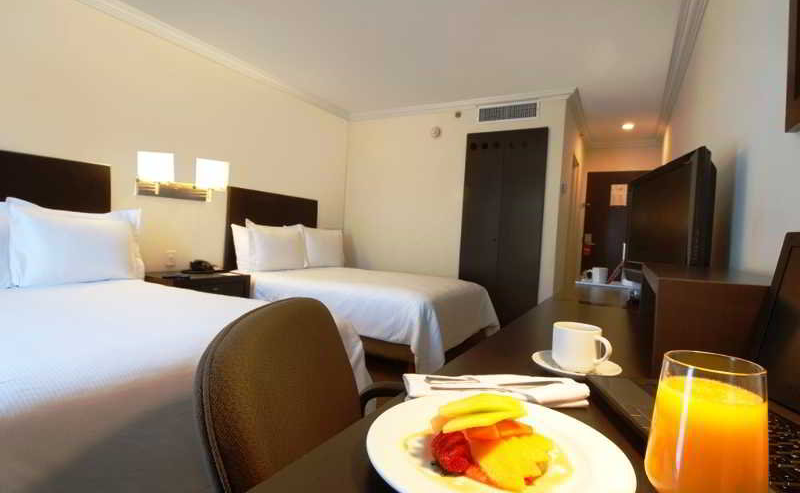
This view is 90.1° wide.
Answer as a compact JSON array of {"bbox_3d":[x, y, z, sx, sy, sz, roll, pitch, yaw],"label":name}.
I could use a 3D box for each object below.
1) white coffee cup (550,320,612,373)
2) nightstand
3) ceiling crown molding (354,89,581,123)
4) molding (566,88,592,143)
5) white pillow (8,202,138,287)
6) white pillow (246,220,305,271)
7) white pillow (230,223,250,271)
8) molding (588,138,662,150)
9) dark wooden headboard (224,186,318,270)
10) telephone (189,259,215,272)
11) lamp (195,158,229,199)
[{"bbox_3d":[0.316,0.177,0.697,0.097,0.073,0.079,4,2,22],"label":"white coffee cup"},{"bbox_3d":[-1.663,0.508,3.190,0.490,0.580,0.680,4,2,30],"label":"nightstand"},{"bbox_3d":[0.531,-1.592,4.588,2.745,0.080,0.090,4,2,30],"label":"ceiling crown molding"},{"bbox_3d":[2.255,-1.507,4.929,0.090,0.080,2.400,4,2,30],"label":"molding"},{"bbox_3d":[-2.039,0.000,2.575,0.170,0.470,0.670,-13,-6,29],"label":"white pillow"},{"bbox_3d":[-1.195,0.002,3.888,0.180,0.470,0.690,-8,-4,30],"label":"white pillow"},{"bbox_3d":[-1.365,0.013,3.961,0.160,0.460,0.660,-12,-6,29],"label":"white pillow"},{"bbox_3d":[3.193,-1.482,5.705,0.945,0.080,0.090,4,2,30],"label":"molding"},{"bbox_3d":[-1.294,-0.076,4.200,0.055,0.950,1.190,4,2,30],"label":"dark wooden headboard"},{"bbox_3d":[-1.655,0.162,3.324,0.190,0.100,0.200,4,2,30],"label":"telephone"},{"bbox_3d":[-1.585,-0.549,3.329,0.290,0.350,0.260,4,2,30],"label":"lamp"}]

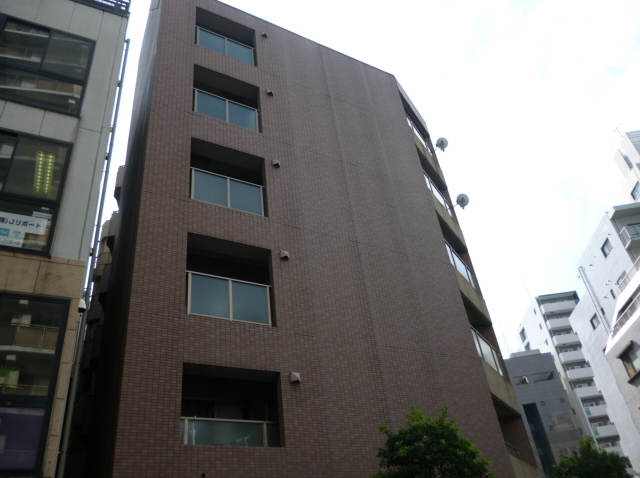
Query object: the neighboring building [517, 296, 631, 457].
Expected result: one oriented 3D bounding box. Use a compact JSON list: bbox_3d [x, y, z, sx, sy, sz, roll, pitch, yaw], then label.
[{"bbox_3d":[43.489,29.605,83.281,6.800,40.600,15.400,-8,-35,0],"label":"neighboring building"}]

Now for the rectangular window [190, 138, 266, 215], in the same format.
[{"bbox_3d":[-2.180,-1.412,12.358,1.900,1.922,0.200,13,-40,-27],"label":"rectangular window"}]

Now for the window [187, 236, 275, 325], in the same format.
[{"bbox_3d":[-1.855,0.887,10.735,1.900,1.906,0.200,13,-40,-27],"label":"window"}]

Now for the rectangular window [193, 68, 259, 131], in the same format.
[{"bbox_3d":[-2.506,-3.714,13.984,1.900,1.888,0.200,13,-40,-27],"label":"rectangular window"}]

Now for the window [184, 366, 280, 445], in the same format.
[{"bbox_3d":[-1.555,3.004,9.241,1.900,1.393,0.200,13,-40,-27],"label":"window"}]

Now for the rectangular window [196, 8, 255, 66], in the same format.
[{"bbox_3d":[-2.830,-6.009,15.604,1.900,1.887,0.200,13,-40,-27],"label":"rectangular window"}]

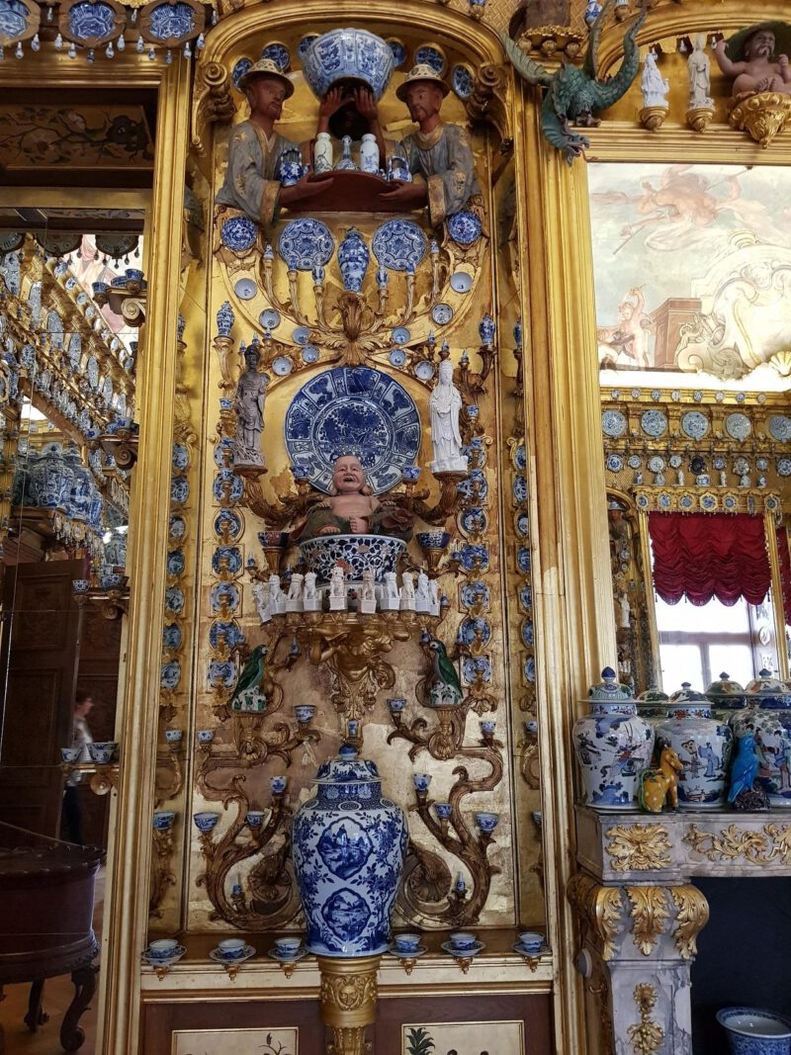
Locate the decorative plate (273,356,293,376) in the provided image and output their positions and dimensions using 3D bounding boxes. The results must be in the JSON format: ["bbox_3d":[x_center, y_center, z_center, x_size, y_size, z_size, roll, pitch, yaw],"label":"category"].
[{"bbox_3d":[-0.406,-0.581,2.862,0.072,0.072,0.022,0,-11,-2],"label":"decorative plate"}]

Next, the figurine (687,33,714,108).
[{"bbox_3d":[1.105,-1.666,2.884,0.085,0.305,0.075,-4,-12,17],"label":"figurine"}]

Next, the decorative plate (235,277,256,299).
[{"bbox_3d":[-0.556,-0.885,2.948,0.078,0.078,0.025,0,-12,-2],"label":"decorative plate"}]

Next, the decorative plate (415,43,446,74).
[{"bbox_3d":[0.137,-1.817,3.087,0.110,0.110,0.020,-4,27,16],"label":"decorative plate"}]

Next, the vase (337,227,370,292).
[{"bbox_3d":[-0.142,-0.912,2.716,0.111,0.240,0.111,0,-11,-2],"label":"vase"}]

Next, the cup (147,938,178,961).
[{"bbox_3d":[-0.651,1.185,2.220,0.081,0.042,0.081,0,-12,-2],"label":"cup"}]

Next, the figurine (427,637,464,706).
[{"bbox_3d":[0.154,0.436,2.389,0.105,0.203,0.080,4,-12,-22],"label":"figurine"}]

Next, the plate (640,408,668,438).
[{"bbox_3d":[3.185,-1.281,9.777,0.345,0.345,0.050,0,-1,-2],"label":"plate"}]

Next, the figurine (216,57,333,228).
[{"bbox_3d":[-0.411,-1.273,2.685,0.370,0.620,0.380,10,-15,-41],"label":"figurine"}]

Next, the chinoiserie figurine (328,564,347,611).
[{"bbox_3d":[-0.185,0.194,2.555,0.052,0.150,0.062,-2,-11,5],"label":"chinoiserie figurine"}]

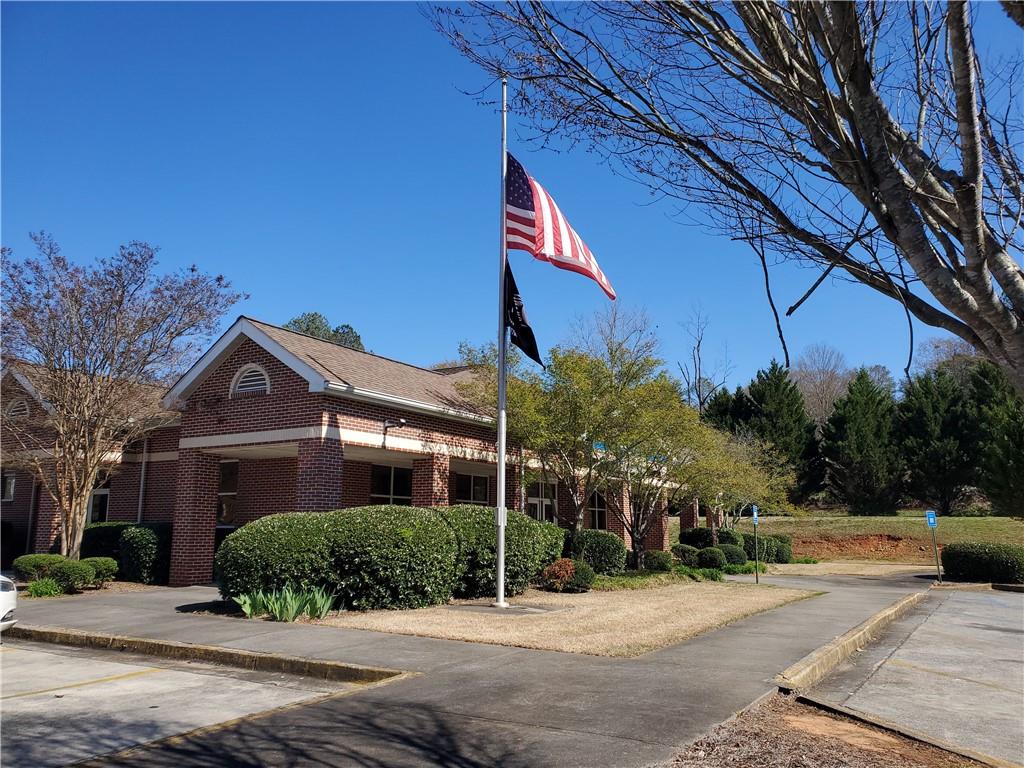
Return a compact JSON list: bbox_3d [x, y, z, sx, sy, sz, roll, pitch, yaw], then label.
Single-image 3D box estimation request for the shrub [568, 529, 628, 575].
[{"bbox_3d":[2.240,4.332,19.833,1.511,1.165,1.465,-1,-11,6],"label":"shrub"}]

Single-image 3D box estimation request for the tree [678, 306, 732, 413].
[{"bbox_3d":[15.125,1.764,61.505,4.318,16.181,4.318,-6,-13,31],"label":"tree"}]

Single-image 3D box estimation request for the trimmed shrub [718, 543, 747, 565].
[{"bbox_3d":[7.963,6.127,27.720,1.000,0.770,1.000,-6,-13,31],"label":"trimmed shrub"}]

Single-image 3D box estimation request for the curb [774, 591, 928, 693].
[{"bbox_3d":[5.497,3.535,11.384,0.200,0.160,11.439,-7,-13,32],"label":"curb"}]

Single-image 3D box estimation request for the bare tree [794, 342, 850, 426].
[{"bbox_3d":[25.134,3.529,62.458,5.400,14.200,5.400,-4,-12,22],"label":"bare tree"}]

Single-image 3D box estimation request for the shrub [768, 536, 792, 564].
[{"bbox_3d":[10.926,6.752,31.297,1.050,1.070,1.050,-6,-12,30],"label":"shrub"}]

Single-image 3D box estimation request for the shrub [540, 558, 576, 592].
[{"bbox_3d":[0.991,3.976,16.094,0.720,0.680,0.700,0,-11,0],"label":"shrub"}]

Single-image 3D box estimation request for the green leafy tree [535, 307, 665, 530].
[{"bbox_3d":[2.447,1.460,21.508,3.700,7.380,3.700,-1,-11,6],"label":"green leafy tree"}]

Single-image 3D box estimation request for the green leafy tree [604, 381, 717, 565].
[{"bbox_3d":[4.448,2.599,23.016,3.400,5.750,3.300,0,-11,0],"label":"green leafy tree"}]

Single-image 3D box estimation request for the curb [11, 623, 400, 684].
[{"bbox_3d":[-4.017,3.173,9.100,6.878,0.160,0.170,-6,-12,29],"label":"curb"}]

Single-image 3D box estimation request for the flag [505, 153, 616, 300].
[{"bbox_3d":[0.848,-2.799,13.308,2.000,2.710,0.800,-1,-11,4],"label":"flag"}]

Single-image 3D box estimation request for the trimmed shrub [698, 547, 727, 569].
[{"bbox_3d":[6.603,5.731,25.521,0.980,0.740,0.980,-6,-13,31],"label":"trimmed shrub"}]

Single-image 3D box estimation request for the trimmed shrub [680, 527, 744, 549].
[{"bbox_3d":[8.511,6.813,32.811,2.100,1.380,2.300,-6,-12,30],"label":"trimmed shrub"}]

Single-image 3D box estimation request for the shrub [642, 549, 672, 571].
[{"bbox_3d":[4.442,5.368,23.540,0.920,0.680,0.900,-6,-13,31],"label":"shrub"}]

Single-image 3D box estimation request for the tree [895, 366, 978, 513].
[{"bbox_3d":[20.993,2.832,38.135,3.800,7.187,3.800,-6,-12,28],"label":"tree"}]

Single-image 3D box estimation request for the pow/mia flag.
[{"bbox_3d":[0.201,-1.165,12.886,0.720,1.860,0.300,4,-11,-20],"label":"pow/mia flag"}]

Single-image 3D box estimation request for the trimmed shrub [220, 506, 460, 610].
[{"bbox_3d":[-3.040,3.045,13.837,3.800,1.660,2.000,-6,-13,31],"label":"trimmed shrub"}]

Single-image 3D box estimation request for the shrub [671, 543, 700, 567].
[{"bbox_3d":[5.541,5.422,24.430,0.990,0.725,0.990,-2,-11,12],"label":"shrub"}]

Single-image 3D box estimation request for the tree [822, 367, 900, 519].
[{"bbox_3d":[22.813,3.736,50.202,5.300,9.430,5.300,-5,-12,24],"label":"tree"}]

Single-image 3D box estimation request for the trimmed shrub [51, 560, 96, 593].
[{"bbox_3d":[-8.293,3.654,14.573,0.769,0.600,0.769,6,-12,-28],"label":"trimmed shrub"}]

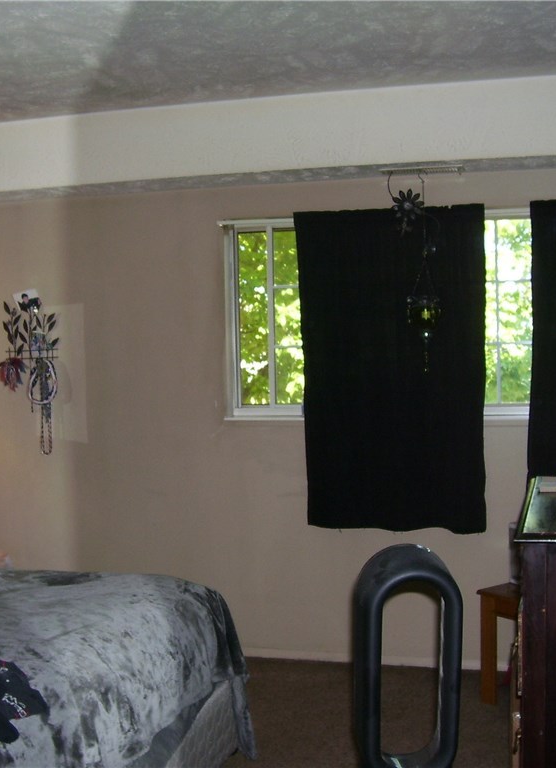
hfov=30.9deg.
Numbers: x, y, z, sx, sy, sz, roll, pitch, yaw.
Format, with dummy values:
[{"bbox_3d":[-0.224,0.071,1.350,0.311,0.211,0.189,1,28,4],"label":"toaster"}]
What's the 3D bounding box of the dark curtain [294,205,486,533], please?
[{"bbox_3d":[0.474,-0.053,4.261,0.790,1.355,0.075,-1,3,15],"label":"dark curtain"}]

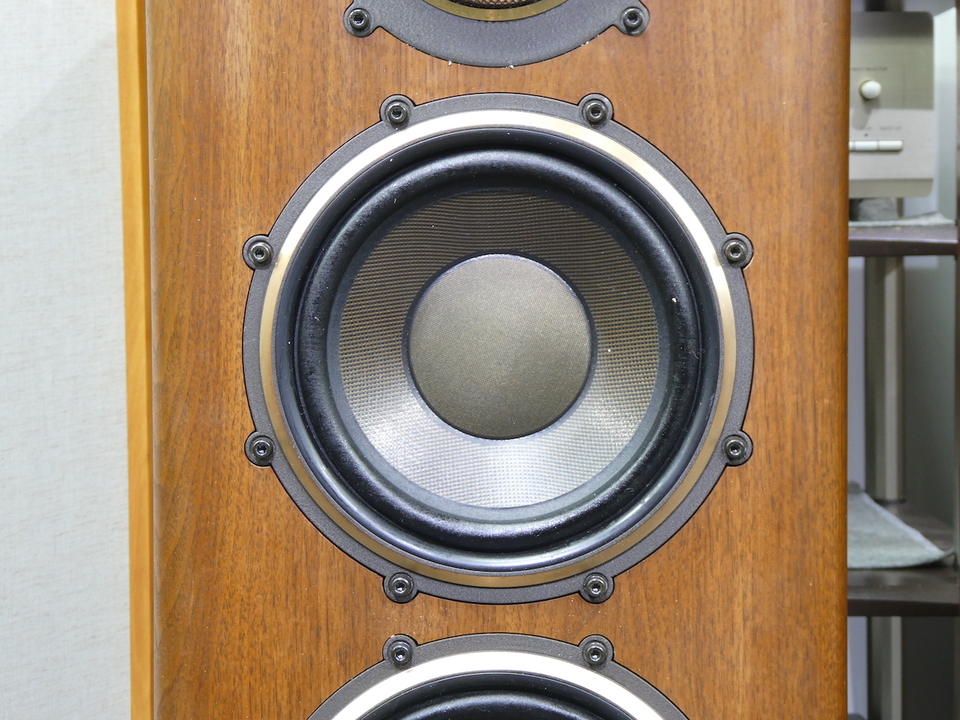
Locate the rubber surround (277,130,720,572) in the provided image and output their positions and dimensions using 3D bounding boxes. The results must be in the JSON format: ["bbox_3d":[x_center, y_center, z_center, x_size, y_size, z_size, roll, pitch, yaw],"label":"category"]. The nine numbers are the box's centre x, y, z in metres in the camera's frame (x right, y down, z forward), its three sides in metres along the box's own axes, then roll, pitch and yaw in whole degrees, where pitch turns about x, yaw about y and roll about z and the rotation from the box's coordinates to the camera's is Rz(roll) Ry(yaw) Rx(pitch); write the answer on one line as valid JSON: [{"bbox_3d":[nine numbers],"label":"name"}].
[{"bbox_3d":[0.008,-0.004,0.837,0.190,0.190,0.024,0,2,3],"label":"rubber surround"}]

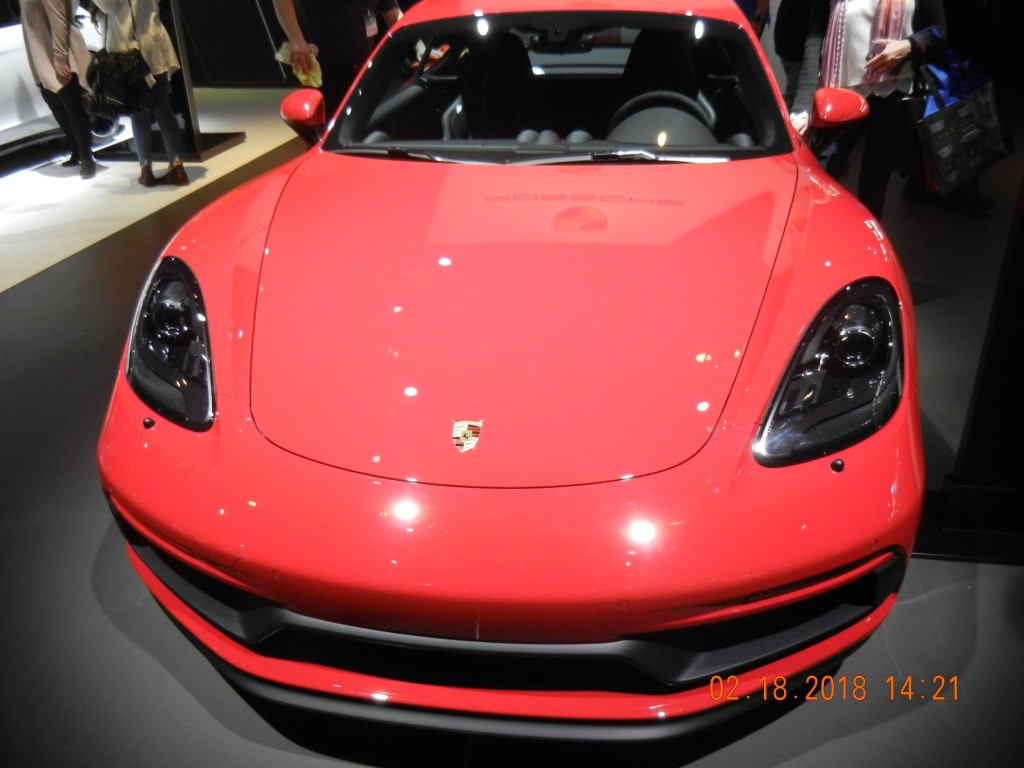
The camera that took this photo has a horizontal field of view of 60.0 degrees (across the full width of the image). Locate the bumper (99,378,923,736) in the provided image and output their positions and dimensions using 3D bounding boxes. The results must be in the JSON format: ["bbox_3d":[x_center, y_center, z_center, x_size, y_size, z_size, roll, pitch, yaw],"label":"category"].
[{"bbox_3d":[-0.077,0.316,1.714,1.730,0.510,0.570,3,26,8],"label":"bumper"}]

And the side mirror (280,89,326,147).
[{"bbox_3d":[-0.721,-0.949,3.098,0.188,0.160,0.135,3,26,8],"label":"side mirror"}]

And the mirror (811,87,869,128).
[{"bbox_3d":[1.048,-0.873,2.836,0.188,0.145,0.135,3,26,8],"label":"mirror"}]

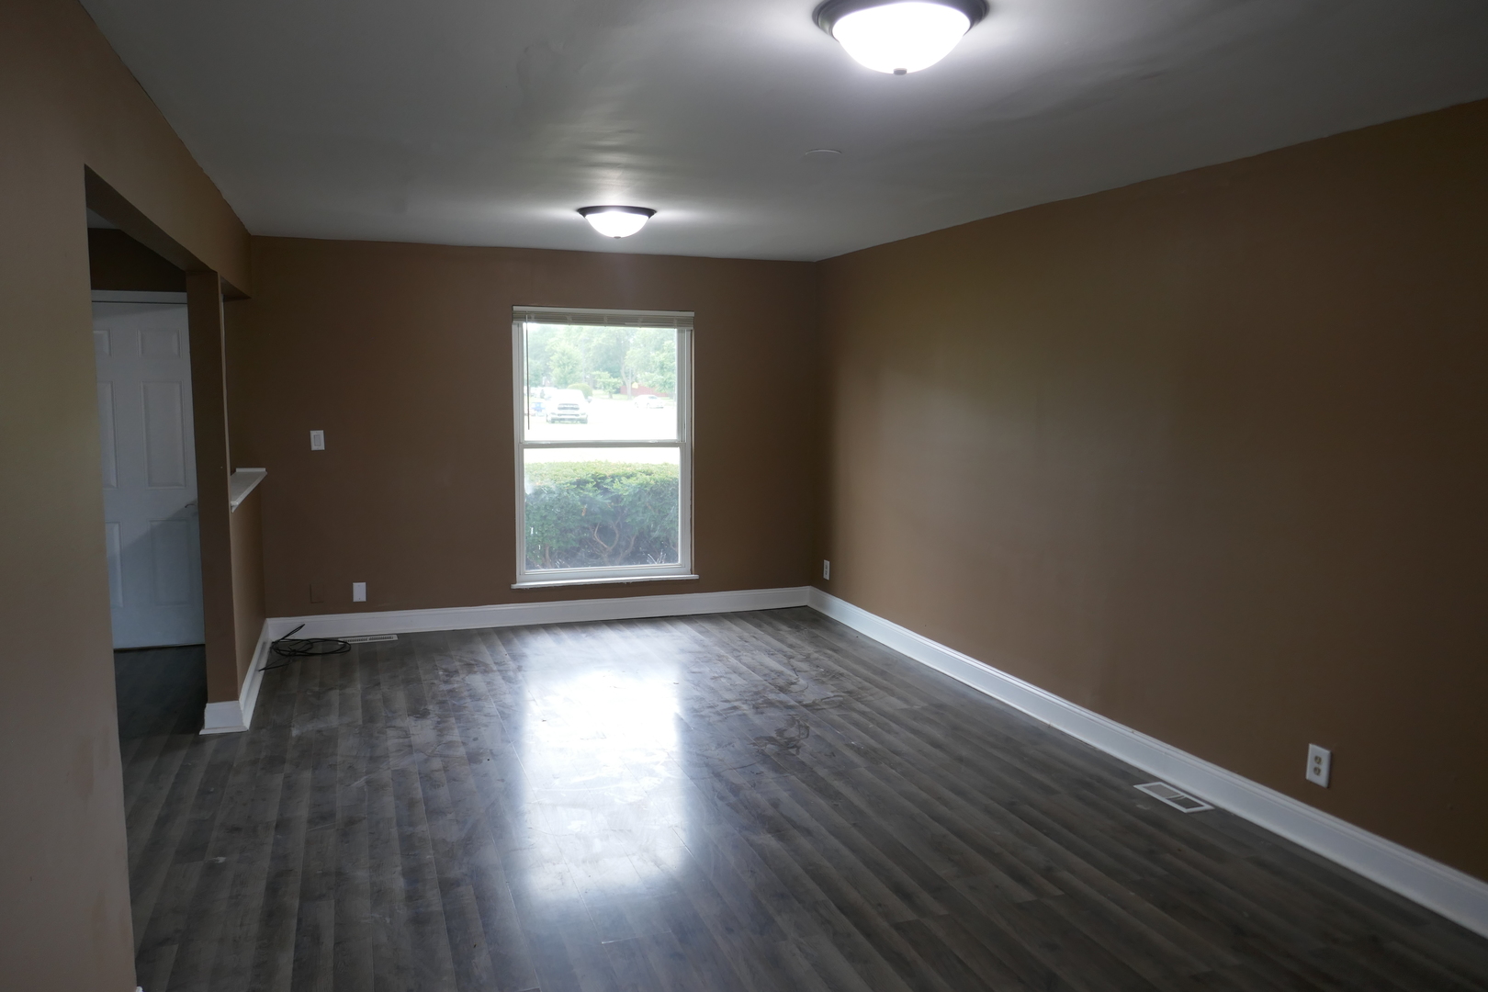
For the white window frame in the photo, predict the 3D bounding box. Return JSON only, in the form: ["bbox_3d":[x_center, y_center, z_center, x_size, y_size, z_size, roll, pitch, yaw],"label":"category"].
[{"bbox_3d":[-0.912,-0.319,6.832,1.190,1.790,0.130,-2,7,-18],"label":"white window frame"}]

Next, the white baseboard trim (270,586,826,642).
[{"bbox_3d":[-1.201,0.765,6.811,3.530,0.151,0.020,-2,7,-18],"label":"white baseboard trim"}]

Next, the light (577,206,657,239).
[{"bbox_3d":[-0.624,-1.332,5.103,0.385,0.132,0.385,-2,7,-18],"label":"light"}]

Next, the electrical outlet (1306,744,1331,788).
[{"bbox_3d":[1.965,0.924,3.531,0.012,0.121,0.077,-2,7,-22],"label":"electrical outlet"}]

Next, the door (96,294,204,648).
[{"bbox_3d":[-3.561,-0.100,6.029,0.880,2.020,0.045,-2,7,-18],"label":"door"}]

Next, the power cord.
[{"bbox_3d":[-2.516,0.866,5.967,0.460,0.130,0.750,-2,7,-18],"label":"power cord"}]

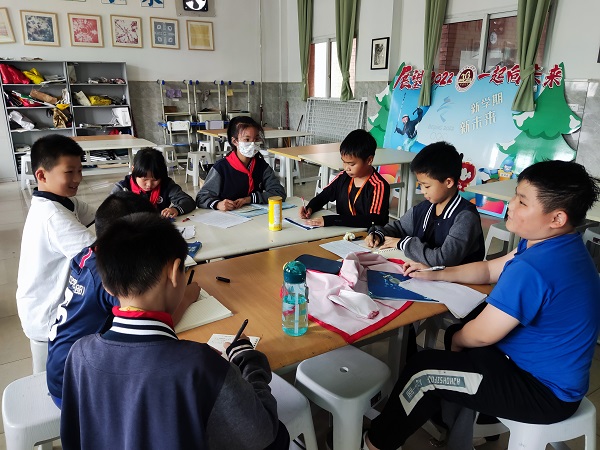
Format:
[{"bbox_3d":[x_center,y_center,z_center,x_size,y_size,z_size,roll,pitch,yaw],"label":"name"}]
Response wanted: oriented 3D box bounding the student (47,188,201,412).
[{"bbox_3d":[-0.570,0.446,1.512,0.620,1.160,0.470,-8,20,-24],"label":"student"}]

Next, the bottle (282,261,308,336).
[{"bbox_3d":[-0.012,0.224,1.322,0.073,0.226,0.068,0,18,0],"label":"bottle"}]

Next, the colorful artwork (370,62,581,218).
[{"bbox_3d":[1.918,-1.185,5.706,0.200,1.690,3.499,-3,17,-26],"label":"colorful artwork"}]

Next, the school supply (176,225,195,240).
[{"bbox_3d":[-0.617,0.042,2.295,0.190,0.006,0.200,-3,18,-9],"label":"school supply"}]

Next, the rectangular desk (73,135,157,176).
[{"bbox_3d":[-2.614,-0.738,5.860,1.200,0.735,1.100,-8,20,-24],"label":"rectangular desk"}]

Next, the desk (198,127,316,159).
[{"bbox_3d":[-0.747,-1.083,6.895,1.254,0.730,1.482,-11,21,-29],"label":"desk"}]

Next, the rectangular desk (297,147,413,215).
[{"bbox_3d":[0.723,-0.367,4.726,1.229,0.735,0.882,-8,20,-24],"label":"rectangular desk"}]

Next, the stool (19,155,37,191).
[{"bbox_3d":[-3.904,-0.778,6.428,0.360,0.460,0.360,-8,20,-24],"label":"stool"}]

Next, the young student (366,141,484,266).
[{"bbox_3d":[0.630,0.214,2.165,0.550,1.220,0.450,-10,21,-28],"label":"young student"}]

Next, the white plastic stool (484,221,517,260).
[{"bbox_3d":[1.600,0.244,3.301,0.330,0.455,0.300,-10,21,-28],"label":"white plastic stool"}]

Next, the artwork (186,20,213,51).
[{"bbox_3d":[-1.780,-3.401,7.798,0.476,0.473,0.030,-8,20,-24],"label":"artwork"}]

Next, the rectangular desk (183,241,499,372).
[{"bbox_3d":[0.095,0.572,1.863,1.201,0.730,0.790,-11,21,-30],"label":"rectangular desk"}]

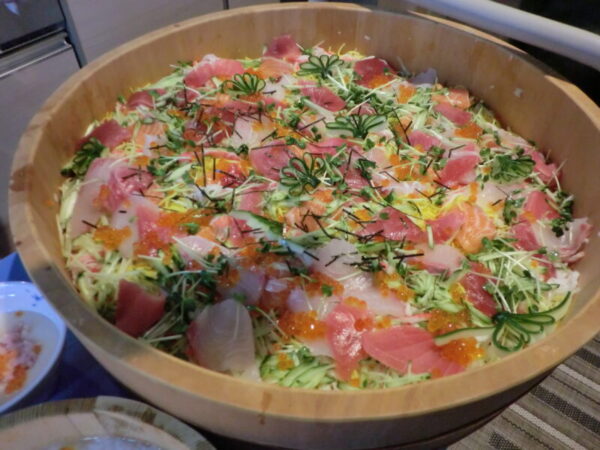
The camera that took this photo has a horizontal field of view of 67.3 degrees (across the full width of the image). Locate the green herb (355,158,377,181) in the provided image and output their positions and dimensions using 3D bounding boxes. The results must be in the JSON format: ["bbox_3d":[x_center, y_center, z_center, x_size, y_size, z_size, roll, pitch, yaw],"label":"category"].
[{"bbox_3d":[0.075,-0.065,0.514,0.022,0.010,0.025,2,48,0],"label":"green herb"}]

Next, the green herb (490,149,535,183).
[{"bbox_3d":[0.255,-0.074,0.538,0.046,0.016,0.038,2,48,0],"label":"green herb"}]

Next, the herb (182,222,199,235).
[{"bbox_3d":[-0.111,0.003,0.454,0.015,0.006,0.011,2,48,0],"label":"herb"}]

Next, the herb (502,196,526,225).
[{"bbox_3d":[0.230,-0.018,0.483,0.019,0.013,0.027,2,48,0],"label":"herb"}]

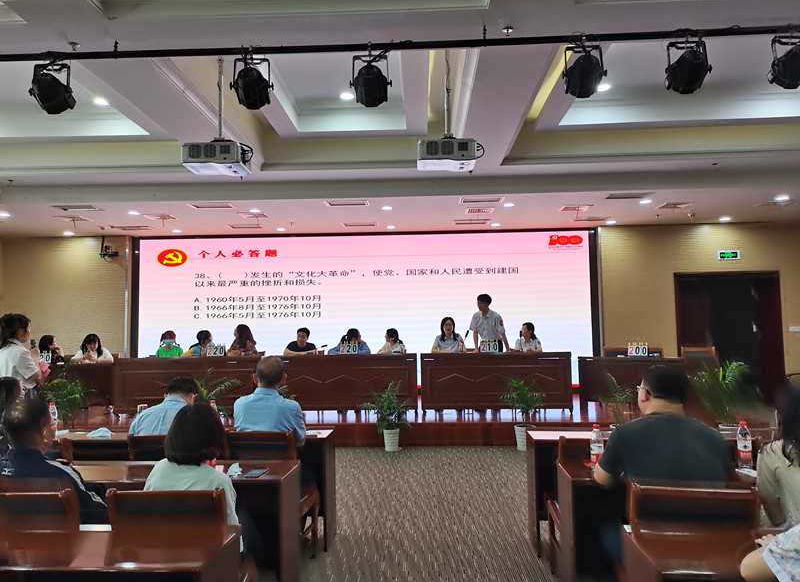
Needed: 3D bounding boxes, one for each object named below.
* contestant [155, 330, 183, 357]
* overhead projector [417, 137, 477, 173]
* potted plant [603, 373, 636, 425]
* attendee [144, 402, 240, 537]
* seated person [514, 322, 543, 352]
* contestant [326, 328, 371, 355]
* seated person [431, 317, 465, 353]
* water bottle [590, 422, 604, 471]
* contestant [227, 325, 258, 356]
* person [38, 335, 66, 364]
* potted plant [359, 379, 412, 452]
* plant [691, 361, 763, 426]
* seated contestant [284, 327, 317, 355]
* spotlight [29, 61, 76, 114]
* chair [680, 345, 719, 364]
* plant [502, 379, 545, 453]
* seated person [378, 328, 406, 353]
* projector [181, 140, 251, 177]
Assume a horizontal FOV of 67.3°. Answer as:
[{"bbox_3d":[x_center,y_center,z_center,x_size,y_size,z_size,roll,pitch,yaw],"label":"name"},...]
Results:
[{"bbox_3d":[-3.547,1.225,9.234,0.440,1.235,0.680,-1,-4,2],"label":"contestant"},{"bbox_3d":[0.416,-1.219,5.427,0.500,0.170,0.410,-1,-3,2],"label":"overhead projector"},{"bbox_3d":[2.583,1.408,7.040,0.450,0.920,0.450,-1,-3,2],"label":"potted plant"},{"bbox_3d":[-0.826,1.077,2.647,0.470,1.178,0.720,-1,-4,7],"label":"attendee"},{"bbox_3d":[1.940,1.111,9.027,0.440,1.276,0.680,-2,-4,16],"label":"seated person"},{"bbox_3d":[-0.718,1.130,8.701,0.614,1.178,0.693,0,-4,-12],"label":"contestant"},{"bbox_3d":[0.726,1.044,8.656,0.505,1.307,0.673,-1,-4,1],"label":"seated person"},{"bbox_3d":[1.003,0.788,3.063,0.066,0.230,0.066,-1,-3,2],"label":"water bottle"},{"bbox_3d":[-2.301,1.115,8.778,0.475,1.257,0.614,-3,-5,33],"label":"contestant"},{"bbox_3d":[-5.285,1.246,9.088,0.500,1.160,0.750,0,-4,-18],"label":"person"},{"bbox_3d":[-0.167,1.494,7.239,0.614,0.861,0.574,-1,-4,3],"label":"potted plant"},{"bbox_3d":[3.856,1.373,7.098,0.820,1.060,0.780,-1,-4,2],"label":"plant"},{"bbox_3d":[-1.466,1.159,8.855,0.540,1.190,0.750,-1,-3,0],"label":"seated contestant"},{"bbox_3d":[-2.435,-1.419,4.211,0.270,0.340,0.290,-3,-4,27],"label":"spotlight"},{"bbox_3d":[4.063,1.197,8.152,0.500,0.860,0.550,-1,-3,2],"label":"chair"},{"bbox_3d":[1.458,1.464,7.142,0.554,0.871,0.535,-1,-4,3],"label":"plant"},{"bbox_3d":[-0.110,1.135,8.807,0.500,1.190,0.750,-4,-4,37],"label":"seated person"},{"bbox_3d":[-1.545,-1.126,5.152,0.490,0.185,0.400,-1,-4,2],"label":"projector"}]

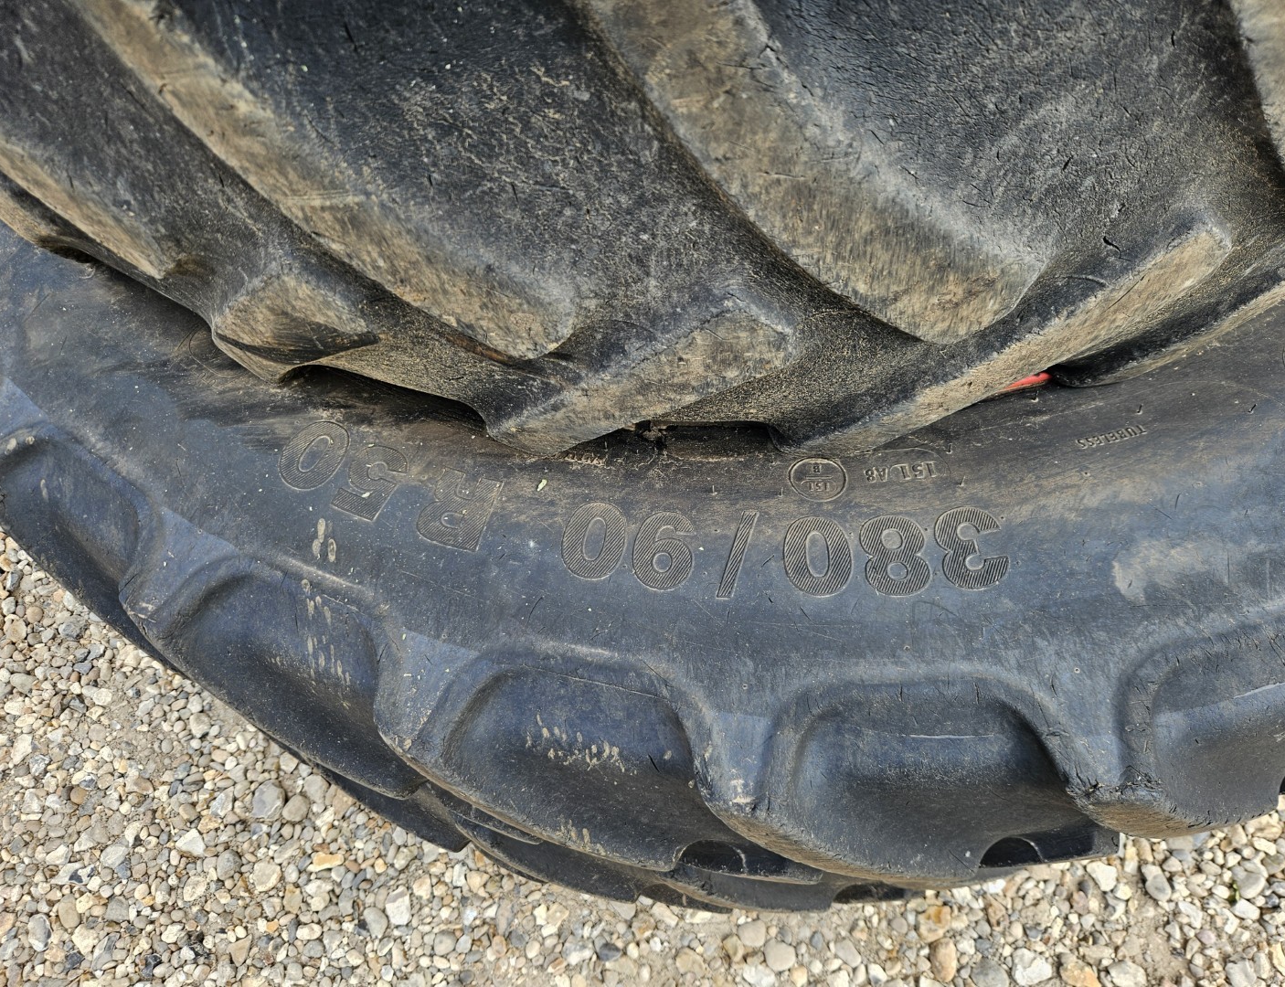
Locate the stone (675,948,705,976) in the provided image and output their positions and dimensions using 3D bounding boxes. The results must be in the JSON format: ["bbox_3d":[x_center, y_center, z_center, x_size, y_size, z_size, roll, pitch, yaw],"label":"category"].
[{"bbox_3d":[0.061,0.606,1.131,0.036,0.020,0.029,2,71,7],"label":"stone"}]

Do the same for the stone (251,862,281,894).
[{"bbox_3d":[-0.534,0.546,1.240,0.041,0.026,0.038,2,66,8],"label":"stone"}]

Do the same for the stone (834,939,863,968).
[{"bbox_3d":[0.265,0.591,1.126,0.021,0.014,0.037,-35,67,-9],"label":"stone"}]

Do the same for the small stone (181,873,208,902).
[{"bbox_3d":[-0.628,0.555,1.227,0.024,0.017,0.033,5,71,8],"label":"small stone"}]

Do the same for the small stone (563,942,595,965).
[{"bbox_3d":[-0.085,0.609,1.159,0.040,0.018,0.026,-4,66,5],"label":"small stone"}]

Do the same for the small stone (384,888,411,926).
[{"bbox_3d":[-0.334,0.563,1.191,0.032,0.022,0.046,-10,70,3],"label":"small stone"}]

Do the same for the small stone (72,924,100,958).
[{"bbox_3d":[-0.779,0.622,1.221,0.028,0.020,0.031,-30,70,-4],"label":"small stone"}]

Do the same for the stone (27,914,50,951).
[{"bbox_3d":[-0.849,0.618,1.231,0.026,0.018,0.049,-22,70,-1],"label":"stone"}]

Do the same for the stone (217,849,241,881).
[{"bbox_3d":[-0.594,0.531,1.253,0.034,0.023,0.038,-18,65,-2],"label":"stone"}]

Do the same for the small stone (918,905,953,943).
[{"bbox_3d":[0.378,0.553,1.130,0.051,0.024,0.035,-26,66,-5],"label":"small stone"}]

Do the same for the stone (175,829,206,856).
[{"bbox_3d":[-0.641,0.499,1.249,0.041,0.023,0.030,15,73,11],"label":"stone"}]

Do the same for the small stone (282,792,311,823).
[{"bbox_3d":[-0.503,0.460,1.275,0.036,0.024,0.038,24,71,16],"label":"small stone"}]

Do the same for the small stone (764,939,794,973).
[{"bbox_3d":[0.174,0.594,1.122,0.039,0.022,0.032,12,73,10],"label":"small stone"}]

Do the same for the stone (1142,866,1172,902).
[{"bbox_3d":[0.648,0.493,1.104,0.023,0.016,0.043,-14,70,2],"label":"stone"}]

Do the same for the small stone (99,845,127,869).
[{"bbox_3d":[-0.771,0.529,1.275,0.038,0.021,0.031,-2,66,6],"label":"small stone"}]

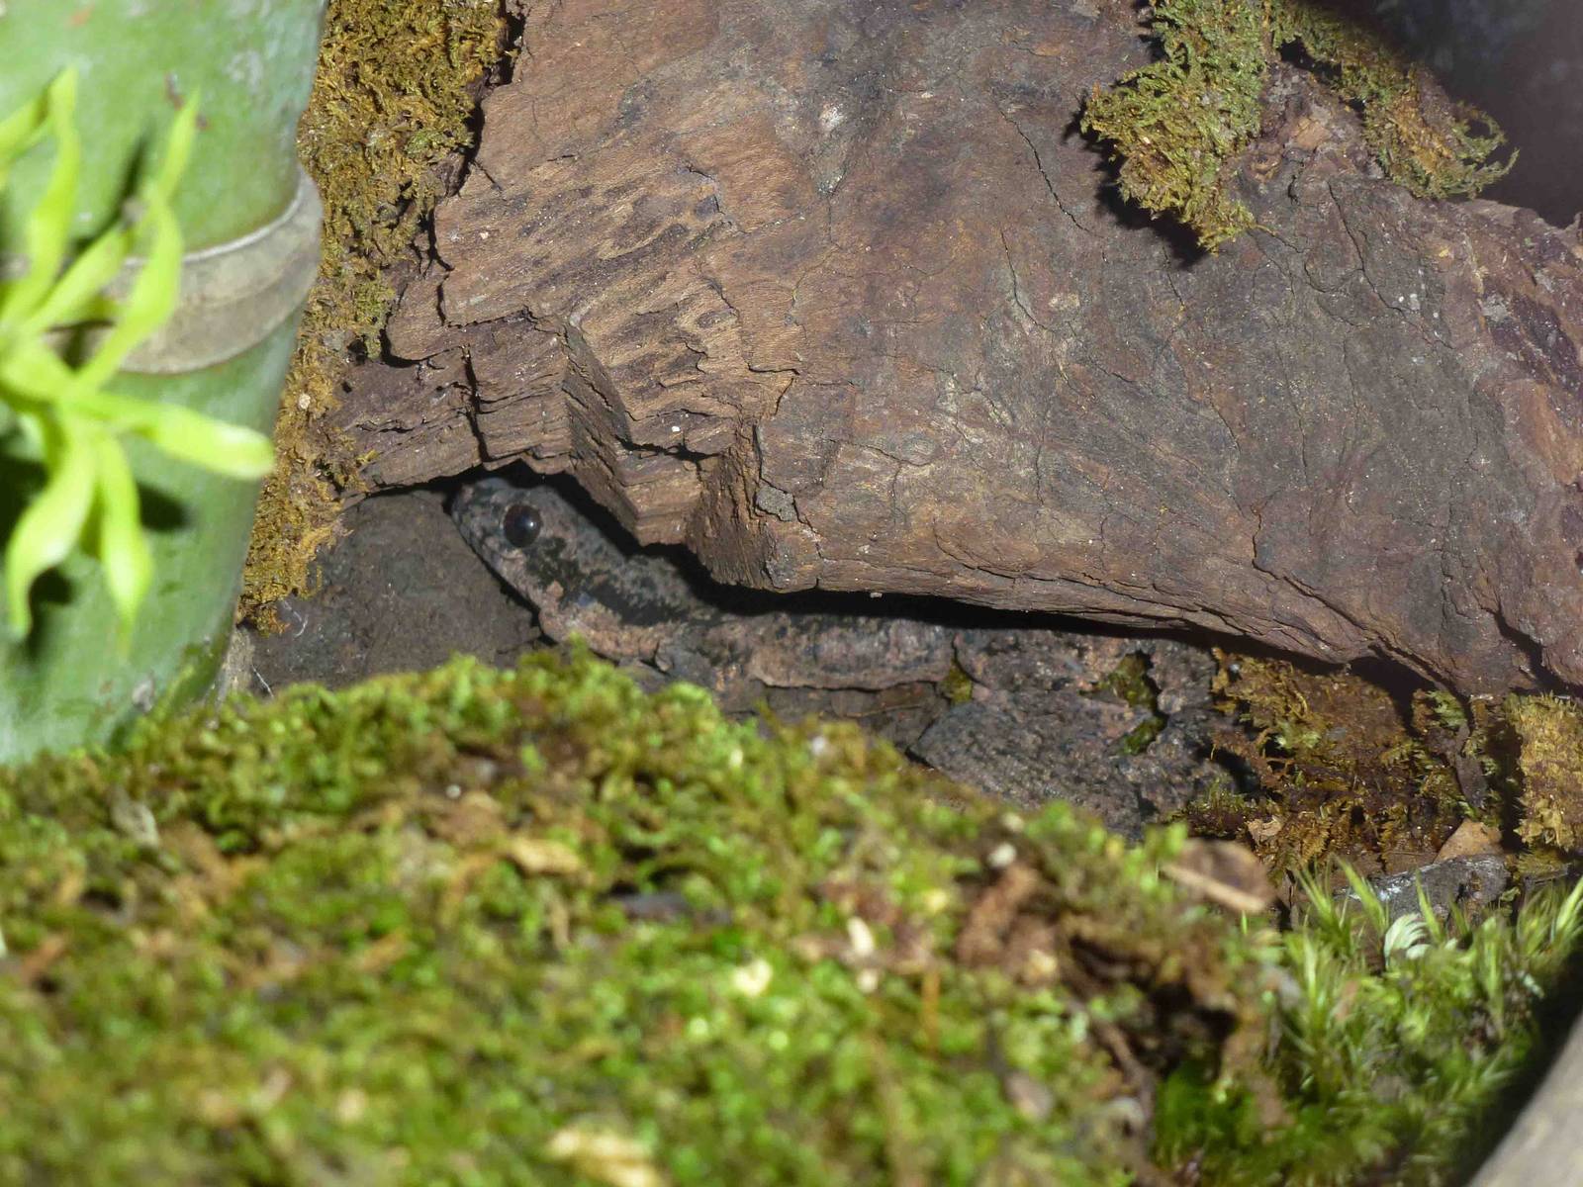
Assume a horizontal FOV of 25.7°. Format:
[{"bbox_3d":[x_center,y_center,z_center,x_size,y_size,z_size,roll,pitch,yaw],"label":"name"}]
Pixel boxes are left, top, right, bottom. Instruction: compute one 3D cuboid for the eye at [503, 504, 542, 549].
[{"bbox_3d":[-0.026,-0.006,0.335,0.004,0.004,0.003,13,-5,16],"label":"eye"}]

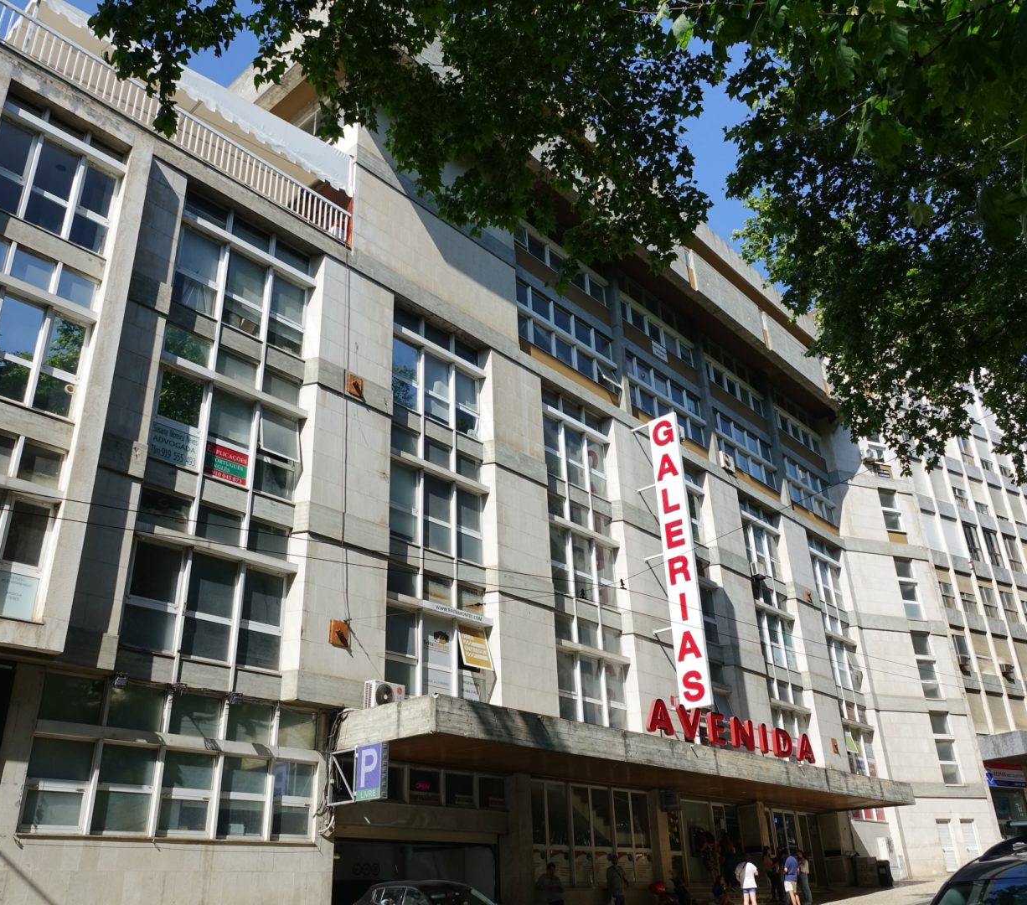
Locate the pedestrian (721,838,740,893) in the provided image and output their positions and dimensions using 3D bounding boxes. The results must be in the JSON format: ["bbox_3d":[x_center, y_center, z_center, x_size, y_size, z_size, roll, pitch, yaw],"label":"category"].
[{"bbox_3d":[6.709,12.750,28.063,0.380,1.690,0.500,-24,-34,36],"label":"pedestrian"}]

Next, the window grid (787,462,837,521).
[{"bbox_3d":[14.007,1.868,42.480,0.220,2.200,4.500,-24,-34,36],"label":"window grid"}]

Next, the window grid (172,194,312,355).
[{"bbox_3d":[-5.580,-3.727,19.070,0.250,2.646,3.092,-23,-32,37],"label":"window grid"}]

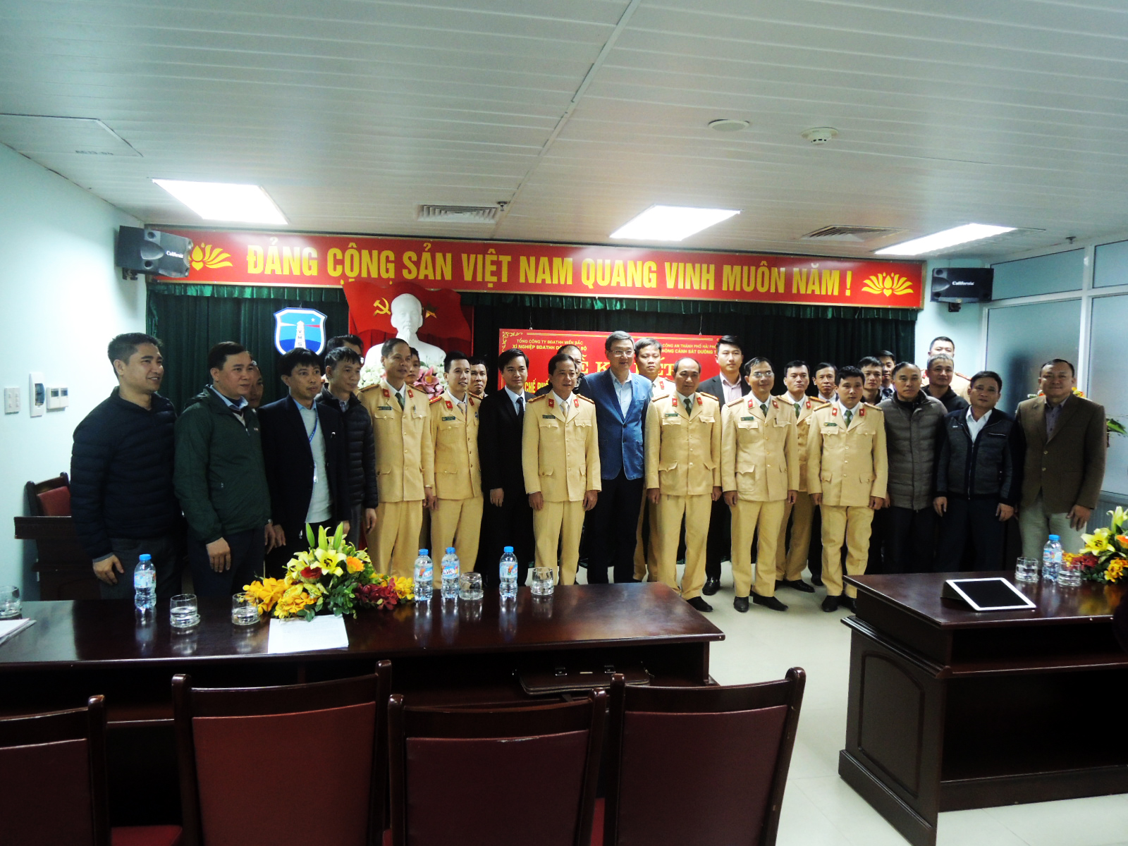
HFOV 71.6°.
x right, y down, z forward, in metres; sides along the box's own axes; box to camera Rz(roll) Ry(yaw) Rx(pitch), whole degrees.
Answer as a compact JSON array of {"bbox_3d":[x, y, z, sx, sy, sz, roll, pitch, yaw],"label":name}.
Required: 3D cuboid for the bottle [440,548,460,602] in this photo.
[{"bbox_3d":[-0.383,0.508,2.648,0.061,0.179,0.061,0,4,-11],"label":"bottle"}]

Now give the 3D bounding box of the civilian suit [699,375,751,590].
[{"bbox_3d":[1.176,0.394,5.596,0.470,1.550,0.280,2,4,12],"label":"civilian suit"}]

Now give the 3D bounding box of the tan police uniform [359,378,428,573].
[{"bbox_3d":[-1.081,0.455,4.944,0.480,1.448,0.300,-1,4,-25],"label":"tan police uniform"}]

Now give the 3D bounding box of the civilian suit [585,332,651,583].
[{"bbox_3d":[0.357,0.319,5.151,0.470,1.810,0.300,1,4,4],"label":"civilian suit"}]

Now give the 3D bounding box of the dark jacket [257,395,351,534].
[{"bbox_3d":[-1.290,0.198,3.900,0.470,0.690,0.280,-2,5,-42],"label":"dark jacket"}]

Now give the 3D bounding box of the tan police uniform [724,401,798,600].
[{"bbox_3d":[1.309,0.484,5.220,0.480,1.348,0.280,0,4,-11],"label":"tan police uniform"}]

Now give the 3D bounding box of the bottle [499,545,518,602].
[{"bbox_3d":[-0.183,0.498,2.613,0.061,0.172,0.061,0,4,-11],"label":"bottle"}]

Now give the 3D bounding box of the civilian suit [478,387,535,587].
[{"bbox_3d":[-0.347,0.457,5.313,0.470,1.422,0.290,-1,4,-26],"label":"civilian suit"}]

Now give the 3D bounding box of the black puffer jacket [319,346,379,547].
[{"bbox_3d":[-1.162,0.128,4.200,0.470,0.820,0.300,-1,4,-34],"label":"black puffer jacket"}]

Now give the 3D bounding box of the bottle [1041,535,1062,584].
[{"bbox_3d":[1.892,0.522,3.020,0.063,0.180,0.063,0,4,-11],"label":"bottle"}]

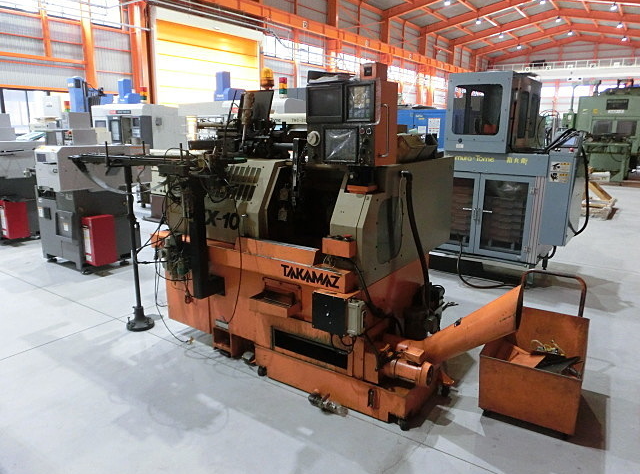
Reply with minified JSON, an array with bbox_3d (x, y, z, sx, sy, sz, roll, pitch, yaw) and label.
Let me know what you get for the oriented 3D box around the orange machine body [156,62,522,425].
[{"bbox_3d":[0.103,-0.105,3.095,2.338,1.806,1.372,8,14,34],"label":"orange machine body"}]

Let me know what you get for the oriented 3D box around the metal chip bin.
[{"bbox_3d":[1.260,0.603,2.631,0.441,0.616,0.882,7,13,31],"label":"metal chip bin"}]

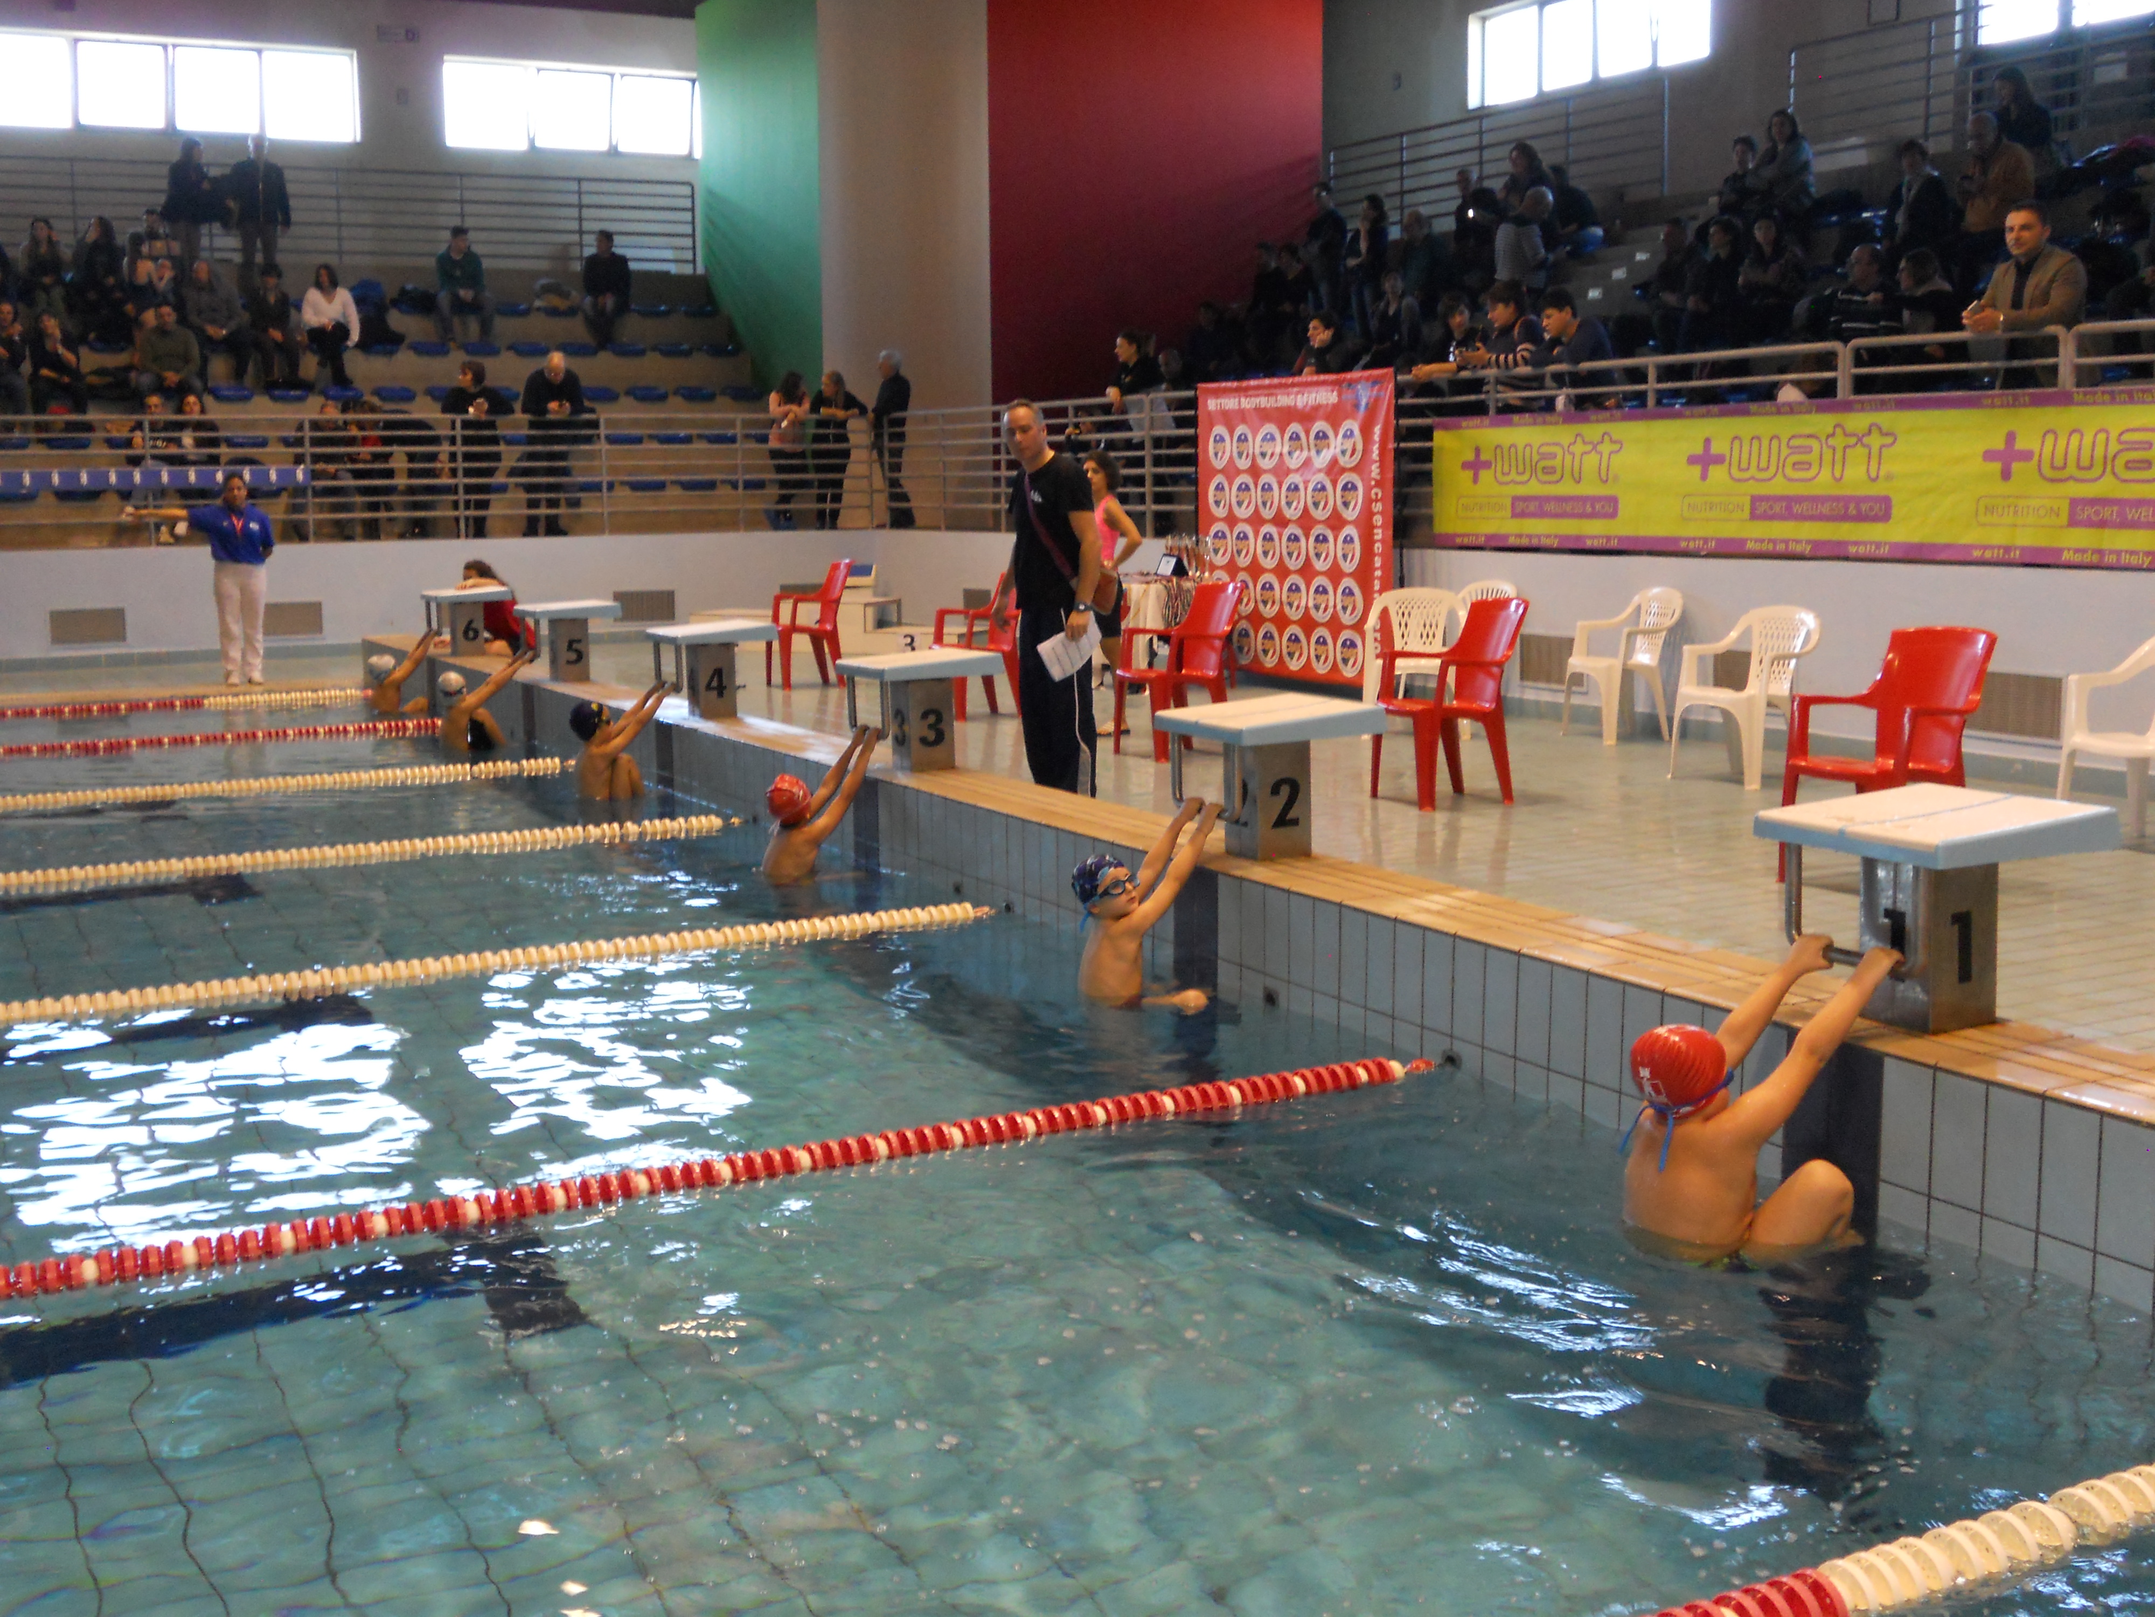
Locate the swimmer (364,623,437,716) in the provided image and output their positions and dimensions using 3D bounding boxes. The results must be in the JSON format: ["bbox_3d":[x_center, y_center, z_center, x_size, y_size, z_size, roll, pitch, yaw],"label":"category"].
[{"bbox_3d":[-4.399,-0.798,15.511,0.530,0.710,0.410,-5,9,-27],"label":"swimmer"}]

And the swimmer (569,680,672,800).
[{"bbox_3d":[-2.100,-0.209,11.110,0.550,0.710,0.410,-5,9,-27],"label":"swimmer"}]

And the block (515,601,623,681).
[{"bbox_3d":[-2.929,-0.959,13.641,0.498,0.446,0.497,-5,9,-27],"label":"block"}]

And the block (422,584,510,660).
[{"bbox_3d":[-4.070,-1.245,15.798,0.498,0.446,0.497,-5,9,-27],"label":"block"}]

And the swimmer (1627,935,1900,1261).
[{"bbox_3d":[1.303,0.626,4.542,0.640,0.710,0.420,-5,9,-27],"label":"swimmer"}]

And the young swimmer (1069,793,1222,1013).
[{"bbox_3d":[0.229,0.343,6.686,0.550,0.690,0.410,-5,9,-27],"label":"young swimmer"}]

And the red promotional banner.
[{"bbox_3d":[1.404,-1.839,15.570,0.050,1.940,2.360,-5,9,-27],"label":"red promotional banner"}]

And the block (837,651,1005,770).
[{"bbox_3d":[-0.614,-0.379,9.267,0.498,0.446,0.497,-5,9,-27],"label":"block"}]

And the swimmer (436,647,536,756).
[{"bbox_3d":[-3.340,-0.514,13.460,0.620,0.760,0.390,-5,9,-27],"label":"swimmer"}]

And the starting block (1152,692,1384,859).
[{"bbox_3d":[0.570,-0.082,7.030,0.498,0.446,0.497,-5,9,-27],"label":"starting block"}]

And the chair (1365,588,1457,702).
[{"bbox_3d":[1.900,-0.805,13.099,0.575,0.810,0.530,1,8,14],"label":"chair"}]

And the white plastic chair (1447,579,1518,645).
[{"bbox_3d":[2.283,-0.912,13.817,0.530,0.815,0.565,-6,9,-33],"label":"white plastic chair"}]

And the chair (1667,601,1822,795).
[{"bbox_3d":[3.124,-0.526,10.964,0.550,0.815,0.570,-4,8,-20],"label":"chair"}]

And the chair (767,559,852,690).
[{"bbox_3d":[-1.882,-1.292,16.693,0.570,0.880,0.560,-4,9,-23],"label":"chair"}]

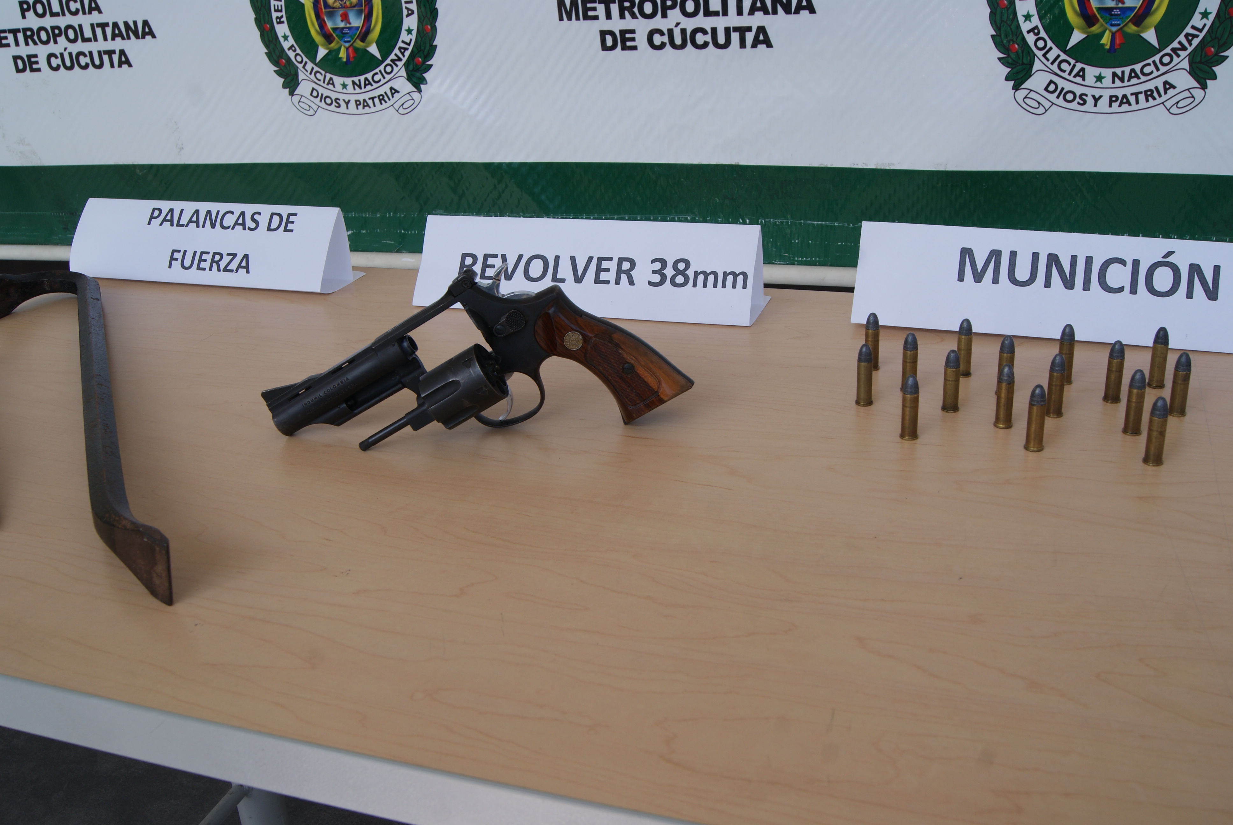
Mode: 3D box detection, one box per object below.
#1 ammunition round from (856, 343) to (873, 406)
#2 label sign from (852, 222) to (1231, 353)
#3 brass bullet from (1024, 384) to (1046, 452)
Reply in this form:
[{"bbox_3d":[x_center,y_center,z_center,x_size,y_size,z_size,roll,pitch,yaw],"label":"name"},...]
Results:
[{"bbox_3d":[0.154,-0.024,0.703,0.011,0.039,0.011,5,26,19],"label":"ammunition round"},{"bbox_3d":[0.313,-0.096,0.804,0.283,0.068,0.070,7,27,23],"label":"label sign"},{"bbox_3d":[0.234,0.002,0.629,0.011,0.039,0.011,-3,25,2],"label":"brass bullet"}]

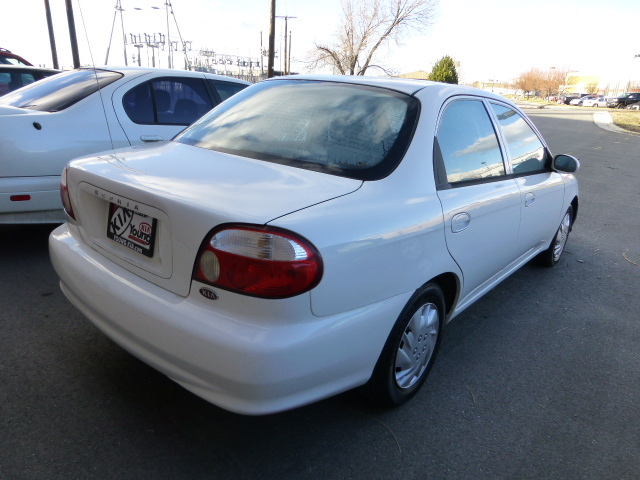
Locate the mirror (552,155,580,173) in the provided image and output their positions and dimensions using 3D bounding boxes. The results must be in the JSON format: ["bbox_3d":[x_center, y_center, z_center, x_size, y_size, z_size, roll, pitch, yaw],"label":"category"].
[{"bbox_3d":[1.682,-0.535,3.023,0.175,0.115,0.120,18,23,37],"label":"mirror"}]

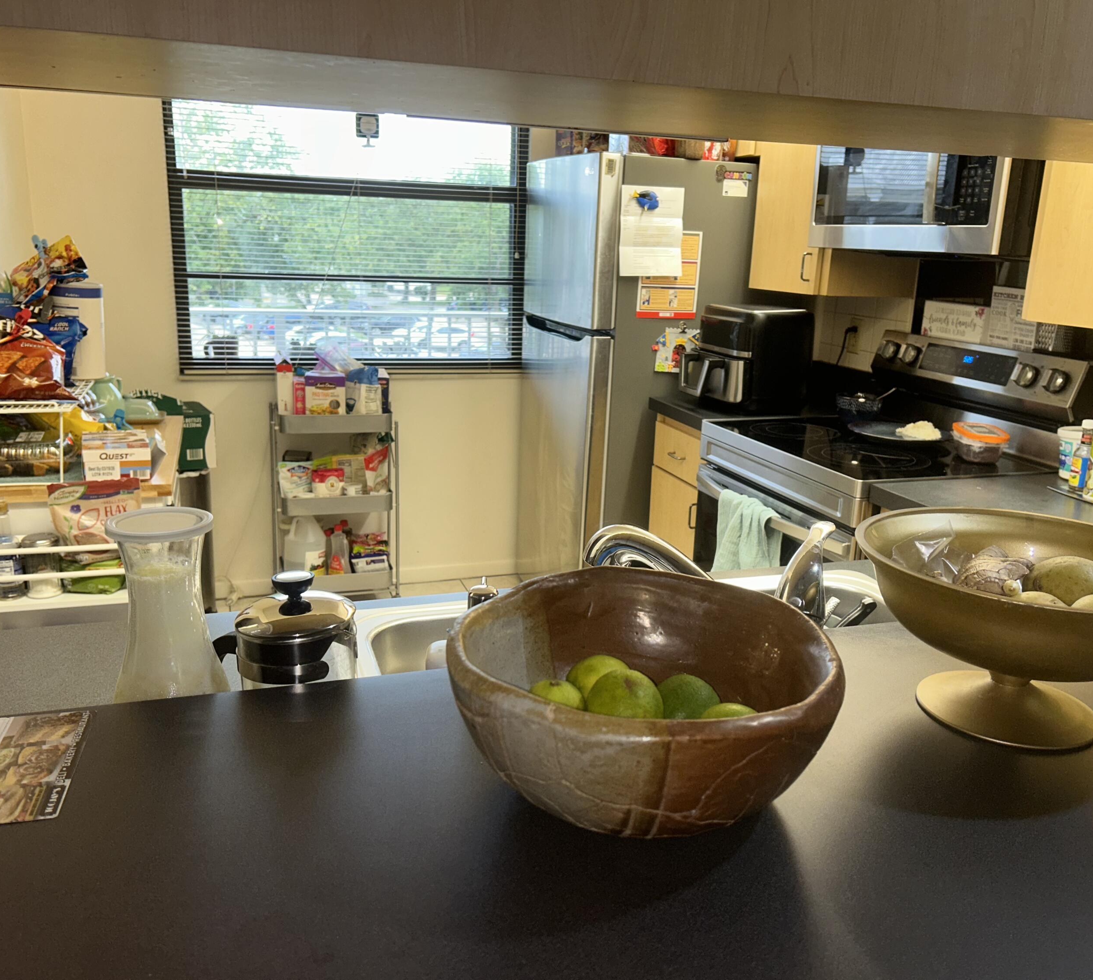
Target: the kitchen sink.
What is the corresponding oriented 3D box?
[{"bbox_3d":[0.187,0.312,1.288,0.840,0.190,0.560,-3,15,-18],"label":"kitchen sink"}]

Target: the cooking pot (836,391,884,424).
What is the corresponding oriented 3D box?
[{"bbox_3d":[0.954,-0.249,2.991,0.142,0.080,0.142,2,14,0],"label":"cooking pot"}]

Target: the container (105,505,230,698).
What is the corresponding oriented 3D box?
[{"bbox_3d":[-0.346,0.161,0.896,0.118,0.268,0.118,-3,15,-18],"label":"container"}]

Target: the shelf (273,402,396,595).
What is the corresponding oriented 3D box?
[{"bbox_3d":[-0.802,0.068,3.751,0.465,0.785,0.300,-3,15,-18],"label":"shelf"}]

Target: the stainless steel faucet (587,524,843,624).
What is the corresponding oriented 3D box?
[{"bbox_3d":[0.173,0.139,1.093,0.285,0.240,0.070,7,15,21],"label":"stainless steel faucet"}]

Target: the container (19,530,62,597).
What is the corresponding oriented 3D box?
[{"bbox_3d":[-1.102,0.166,2.145,0.080,0.128,0.080,-3,15,-18],"label":"container"}]

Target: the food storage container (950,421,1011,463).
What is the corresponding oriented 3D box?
[{"bbox_3d":[1.117,-0.120,2.522,0.122,0.068,0.172,3,14,4],"label":"food storage container"}]

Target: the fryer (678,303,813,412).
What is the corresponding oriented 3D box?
[{"bbox_3d":[0.637,-0.433,3.190,0.325,0.311,0.270,-6,17,-30],"label":"fryer"}]

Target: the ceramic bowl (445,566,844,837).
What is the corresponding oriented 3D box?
[{"bbox_3d":[0.064,0.150,0.674,0.266,0.117,0.266,2,14,0],"label":"ceramic bowl"}]

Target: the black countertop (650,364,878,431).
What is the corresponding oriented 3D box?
[{"bbox_3d":[0.724,-0.309,3.228,0.655,0.160,0.430,-3,15,-18],"label":"black countertop"}]

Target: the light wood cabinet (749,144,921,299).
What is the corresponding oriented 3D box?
[{"bbox_3d":[0.921,-1.008,3.078,0.325,0.770,0.460,-3,15,-18],"label":"light wood cabinet"}]

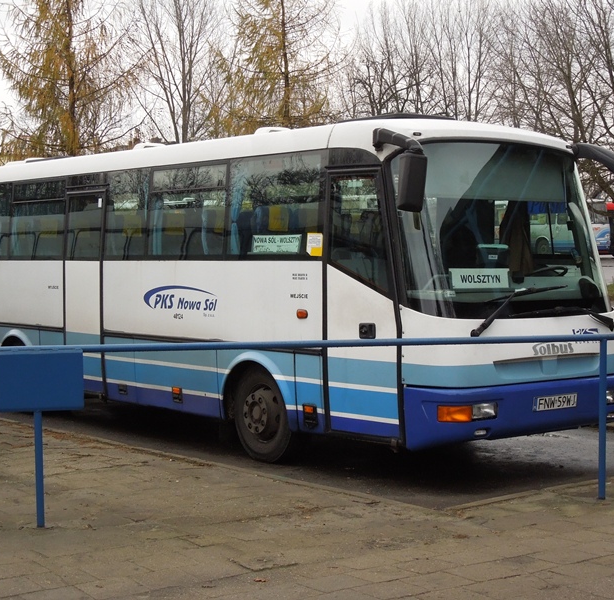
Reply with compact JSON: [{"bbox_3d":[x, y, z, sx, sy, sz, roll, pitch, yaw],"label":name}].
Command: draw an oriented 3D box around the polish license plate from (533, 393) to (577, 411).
[{"bbox_3d":[1.968,0.815,9.890,0.520,0.114,0.020,-2,8,-40],"label":"polish license plate"}]

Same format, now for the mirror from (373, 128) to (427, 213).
[{"bbox_3d":[0.629,-0.978,9.375,0.300,0.660,0.620,-2,2,-40],"label":"mirror"}]

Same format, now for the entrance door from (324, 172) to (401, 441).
[{"bbox_3d":[0.468,0.019,9.771,0.090,2.140,0.890,-2,2,-41],"label":"entrance door"}]

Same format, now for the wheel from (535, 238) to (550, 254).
[{"bbox_3d":[12.154,-2.605,64.000,0.930,0.930,0.280,-1,2,-38],"label":"wheel"}]

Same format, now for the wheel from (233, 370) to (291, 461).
[{"bbox_3d":[-0.287,0.979,10.950,0.270,0.870,0.870,-2,2,-40],"label":"wheel"}]

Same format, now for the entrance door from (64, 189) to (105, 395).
[{"bbox_3d":[-2.280,-0.086,13.067,0.090,2.140,0.830,-2,2,-40],"label":"entrance door"}]

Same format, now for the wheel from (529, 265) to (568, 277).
[{"bbox_3d":[2.054,-0.158,10.819,0.460,0.090,0.460,-2,-28,-40],"label":"wheel"}]

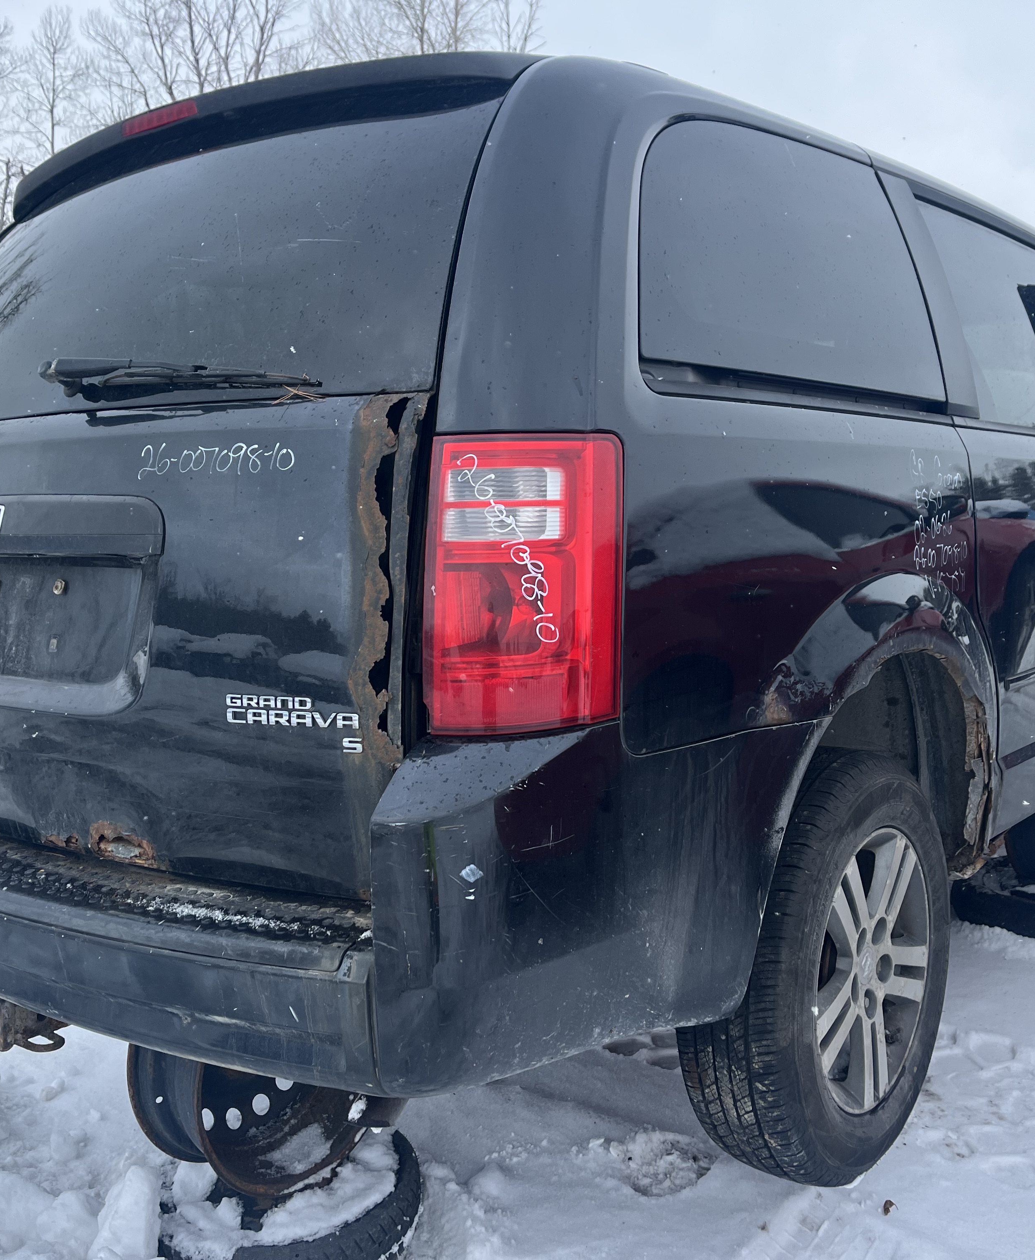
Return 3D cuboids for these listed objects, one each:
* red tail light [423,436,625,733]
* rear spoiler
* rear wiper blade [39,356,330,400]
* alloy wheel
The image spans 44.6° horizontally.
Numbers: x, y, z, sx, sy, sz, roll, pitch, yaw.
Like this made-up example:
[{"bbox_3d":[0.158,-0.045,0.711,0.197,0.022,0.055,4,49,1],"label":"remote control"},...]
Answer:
[{"bbox_3d":[0.012,-0.054,1.473,0.215,0.338,0.125,2,6,30],"label":"red tail light"},{"bbox_3d":[-0.507,-0.806,2.080,1.260,0.130,0.230,3,6,38],"label":"rear spoiler"},{"bbox_3d":[-0.459,-0.327,1.670,0.525,0.055,0.055,8,-8,30],"label":"rear wiper blade"},{"bbox_3d":[0.537,0.567,2.176,0.180,0.466,0.466,3,6,38],"label":"alloy wheel"}]

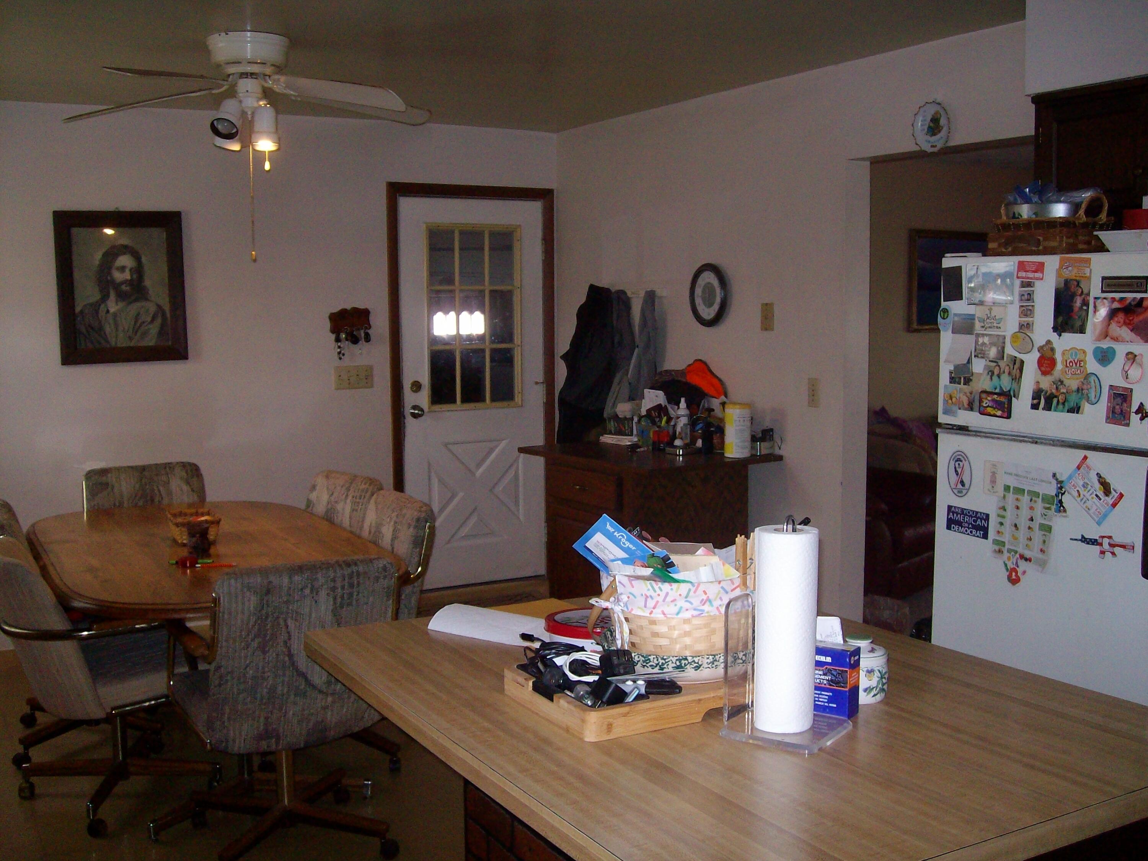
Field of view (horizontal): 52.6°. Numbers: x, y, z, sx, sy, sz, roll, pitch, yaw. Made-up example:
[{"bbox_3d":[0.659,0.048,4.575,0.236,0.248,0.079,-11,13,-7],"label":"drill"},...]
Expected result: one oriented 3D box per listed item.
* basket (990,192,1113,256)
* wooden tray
[{"bbox_3d":[1.246,-0.528,3.022,0.190,0.152,0.245,-4,7,-31],"label":"basket"},{"bbox_3d":[0.127,0.379,1.764,0.385,0.040,0.258,-4,6,-28],"label":"wooden tray"}]

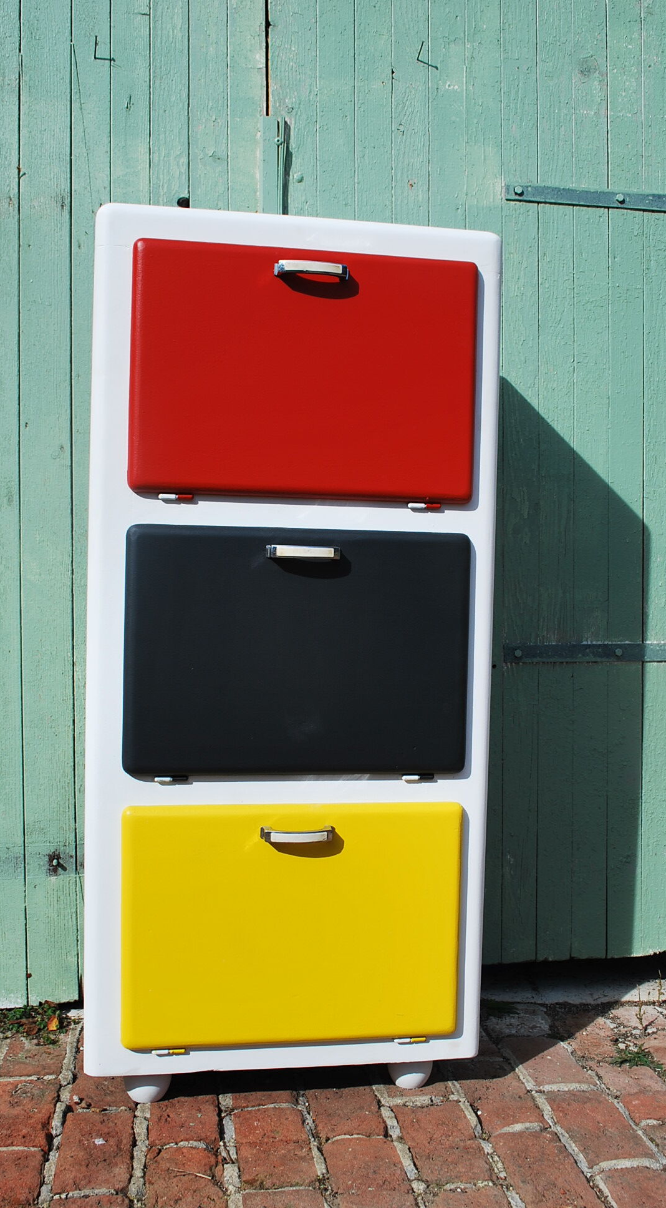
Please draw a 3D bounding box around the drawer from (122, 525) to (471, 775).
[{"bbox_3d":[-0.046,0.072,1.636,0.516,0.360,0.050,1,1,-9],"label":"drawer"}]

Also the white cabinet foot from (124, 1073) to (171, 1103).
[{"bbox_3d":[-0.280,0.722,1.678,0.072,0.058,0.072,1,1,-9],"label":"white cabinet foot"}]

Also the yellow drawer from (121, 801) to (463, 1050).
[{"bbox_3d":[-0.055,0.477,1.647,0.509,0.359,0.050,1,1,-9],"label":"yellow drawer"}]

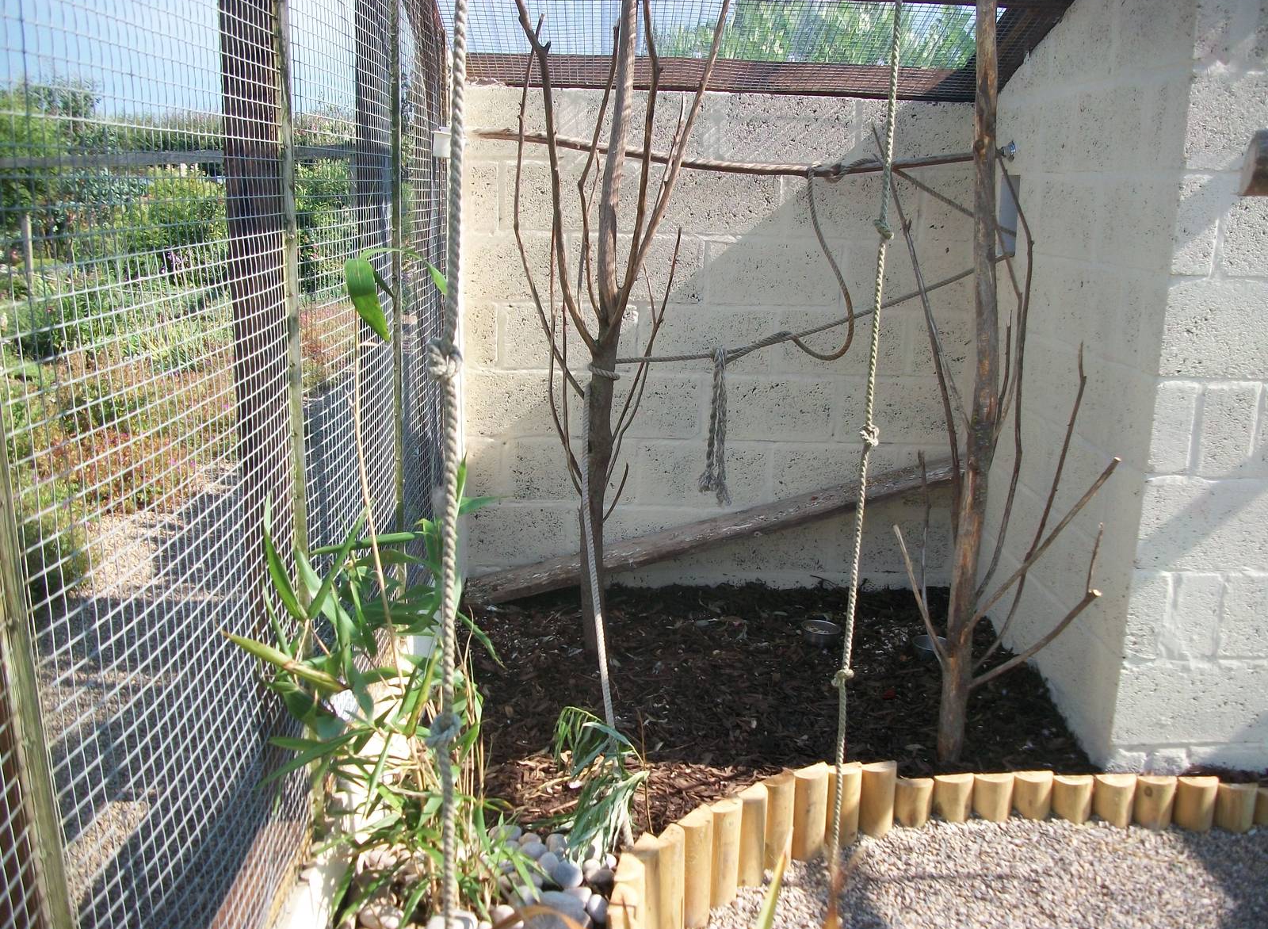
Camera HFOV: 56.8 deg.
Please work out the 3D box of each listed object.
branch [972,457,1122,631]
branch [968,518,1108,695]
[{"bbox_3d":[0.952,0.190,2.727,0.283,0.444,0.080,1,13,-2],"label":"branch"},{"bbox_3d":[0.954,0.337,2.757,0.274,0.442,0.090,1,13,-2],"label":"branch"}]

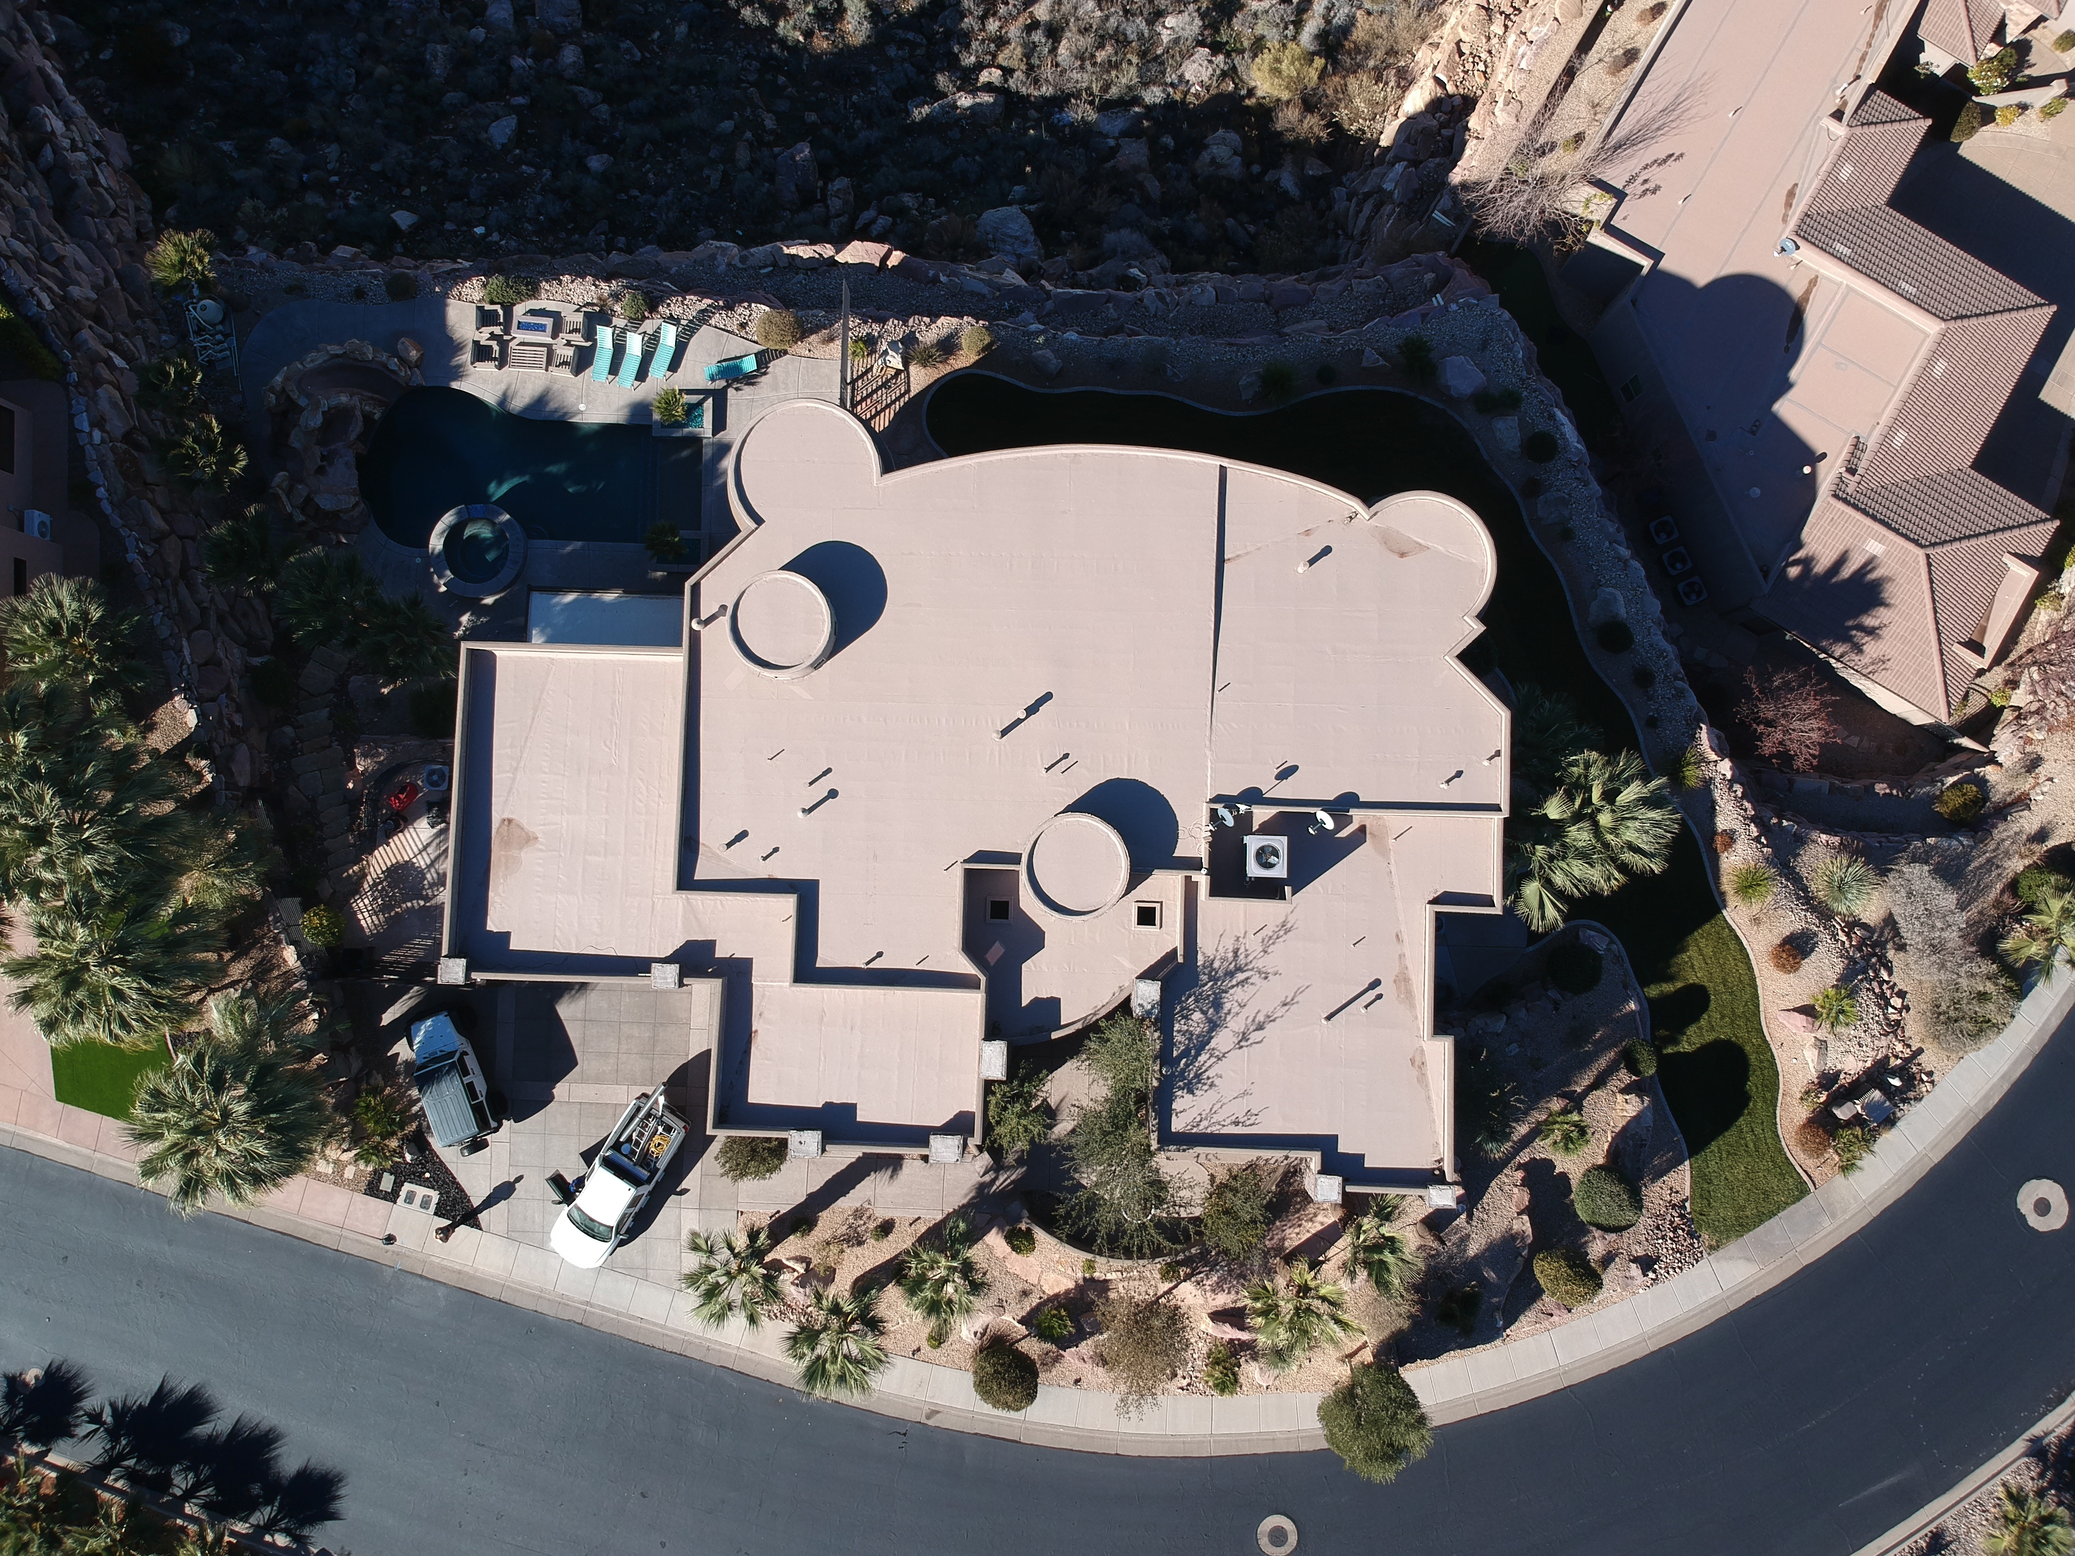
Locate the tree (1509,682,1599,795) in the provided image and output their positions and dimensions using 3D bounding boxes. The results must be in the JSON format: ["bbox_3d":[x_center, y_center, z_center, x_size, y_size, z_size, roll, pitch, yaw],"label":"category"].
[{"bbox_3d":[15.700,-1.200,47.200,3.300,3.500,3.500,0,90,0],"label":"tree"}]

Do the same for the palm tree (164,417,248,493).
[{"bbox_3d":[-27.580,-10.650,50.850,2.520,4.400,2.440,0,86,0],"label":"palm tree"}]

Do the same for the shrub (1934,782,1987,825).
[{"bbox_3d":[32.912,0.925,53.423,1.650,1.250,1.400,0,86,0],"label":"shrub"}]

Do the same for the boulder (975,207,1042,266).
[{"bbox_3d":[-1.180,-21.930,60.020,2.690,2.000,2.060,0,86,0],"label":"boulder"}]

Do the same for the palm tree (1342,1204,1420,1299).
[{"bbox_3d":[10.400,14.400,46.800,2.400,2.900,2.700,0,90,0],"label":"palm tree"}]

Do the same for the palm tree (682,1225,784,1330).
[{"bbox_3d":[-9.125,15.057,46.413,2.970,4.900,3.060,2,86,0],"label":"palm tree"}]

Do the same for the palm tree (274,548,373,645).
[{"bbox_3d":[-23.621,-5.913,50.586,3.180,3.500,3.180,2,86,0],"label":"palm tree"}]

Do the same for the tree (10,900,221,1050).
[{"bbox_3d":[-27.300,5.600,46.200,5.400,6.300,5.000,0,90,0],"label":"tree"}]

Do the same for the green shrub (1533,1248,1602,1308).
[{"bbox_3d":[17.170,16.199,48.538,2.190,1.500,1.830,2,86,0],"label":"green shrub"}]

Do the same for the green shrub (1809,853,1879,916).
[{"bbox_3d":[27.600,3.640,51.300,2.100,1.400,2.100,0,90,0],"label":"green shrub"}]

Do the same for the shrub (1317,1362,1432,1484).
[{"bbox_3d":[10.226,19.622,46.244,3.390,5.000,3.580,2,86,0],"label":"shrub"}]

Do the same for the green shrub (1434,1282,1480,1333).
[{"bbox_3d":[14.200,17.930,50.370,1.520,1.100,1.650,0,86,0],"label":"green shrub"}]

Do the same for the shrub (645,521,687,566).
[{"bbox_3d":[-11.800,-7.470,47.600,1.350,1.150,1.350,0,90,0],"label":"shrub"}]

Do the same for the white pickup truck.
[{"bbox_3d":[-14.001,13.525,49.880,2.000,1.900,5.800,31,87,3],"label":"white pickup truck"}]

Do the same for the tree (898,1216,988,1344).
[{"bbox_3d":[-3.030,16.070,48.560,2.900,4.600,3.300,0,86,0],"label":"tree"}]

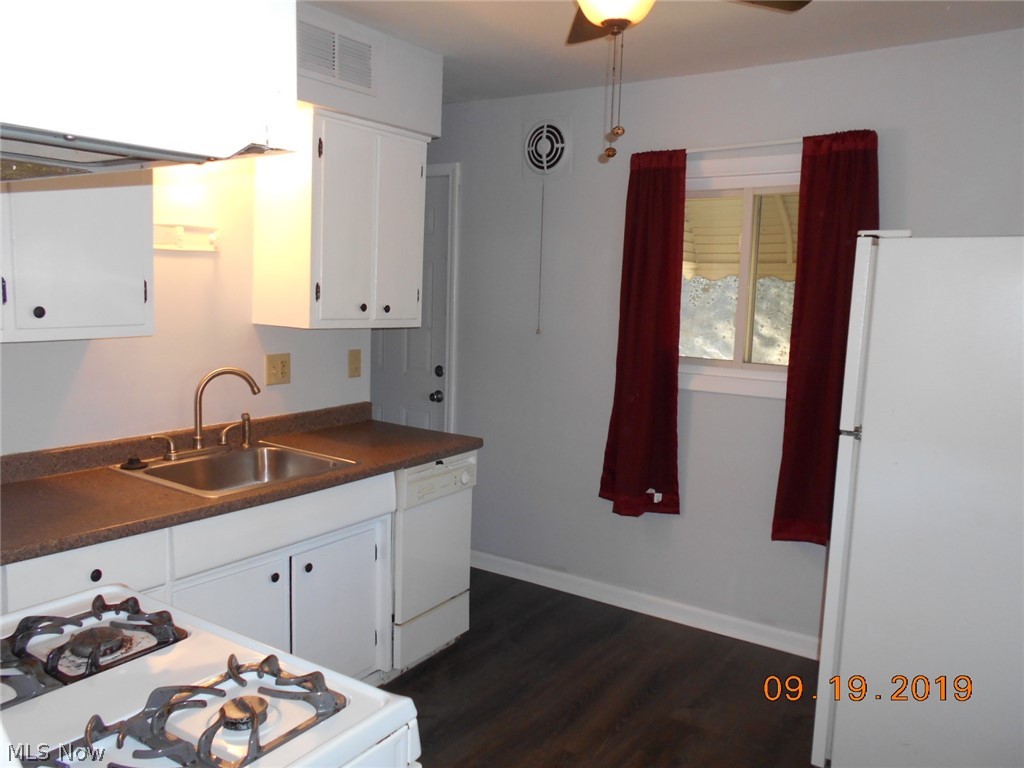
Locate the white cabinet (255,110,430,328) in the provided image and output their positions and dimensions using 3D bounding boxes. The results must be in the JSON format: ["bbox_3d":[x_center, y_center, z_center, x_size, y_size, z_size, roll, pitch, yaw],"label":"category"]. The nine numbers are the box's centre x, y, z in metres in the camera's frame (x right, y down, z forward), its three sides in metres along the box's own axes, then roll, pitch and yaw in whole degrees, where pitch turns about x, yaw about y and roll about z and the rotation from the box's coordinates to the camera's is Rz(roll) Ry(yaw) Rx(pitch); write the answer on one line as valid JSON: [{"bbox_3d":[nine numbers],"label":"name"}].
[{"bbox_3d":[-0.661,-0.616,3.044,0.334,0.764,0.618,6,8,33],"label":"white cabinet"}]

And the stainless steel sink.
[{"bbox_3d":[-0.905,0.360,2.562,0.557,0.186,0.591,6,8,33],"label":"stainless steel sink"}]

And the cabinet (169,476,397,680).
[{"bbox_3d":[-0.913,0.714,2.601,0.610,0.815,0.876,6,8,34],"label":"cabinet"}]

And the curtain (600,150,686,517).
[{"bbox_3d":[0.590,-0.205,3.357,0.390,1.600,0.100,6,8,34],"label":"curtain"}]

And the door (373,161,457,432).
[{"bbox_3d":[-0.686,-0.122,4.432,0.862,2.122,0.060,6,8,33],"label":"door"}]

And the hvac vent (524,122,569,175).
[{"bbox_3d":[0.171,-1.146,3.728,0.252,0.255,0.030,6,8,33],"label":"hvac vent"}]

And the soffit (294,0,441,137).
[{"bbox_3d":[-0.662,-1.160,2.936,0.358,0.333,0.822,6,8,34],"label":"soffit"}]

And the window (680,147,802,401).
[{"bbox_3d":[0.959,-0.444,3.166,0.760,0.995,0.090,6,8,34],"label":"window"}]

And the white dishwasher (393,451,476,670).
[{"bbox_3d":[-0.524,0.669,3.194,0.585,0.822,0.460,6,8,33],"label":"white dishwasher"}]

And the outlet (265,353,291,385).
[{"bbox_3d":[-0.920,-0.057,3.042,0.009,0.120,0.117,6,8,33],"label":"outlet"}]

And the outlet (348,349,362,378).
[{"bbox_3d":[-0.685,-0.088,3.382,0.014,0.121,0.074,6,8,34],"label":"outlet"}]

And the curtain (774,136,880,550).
[{"bbox_3d":[1.215,-0.140,2.925,0.350,1.610,0.100,6,8,34],"label":"curtain"}]

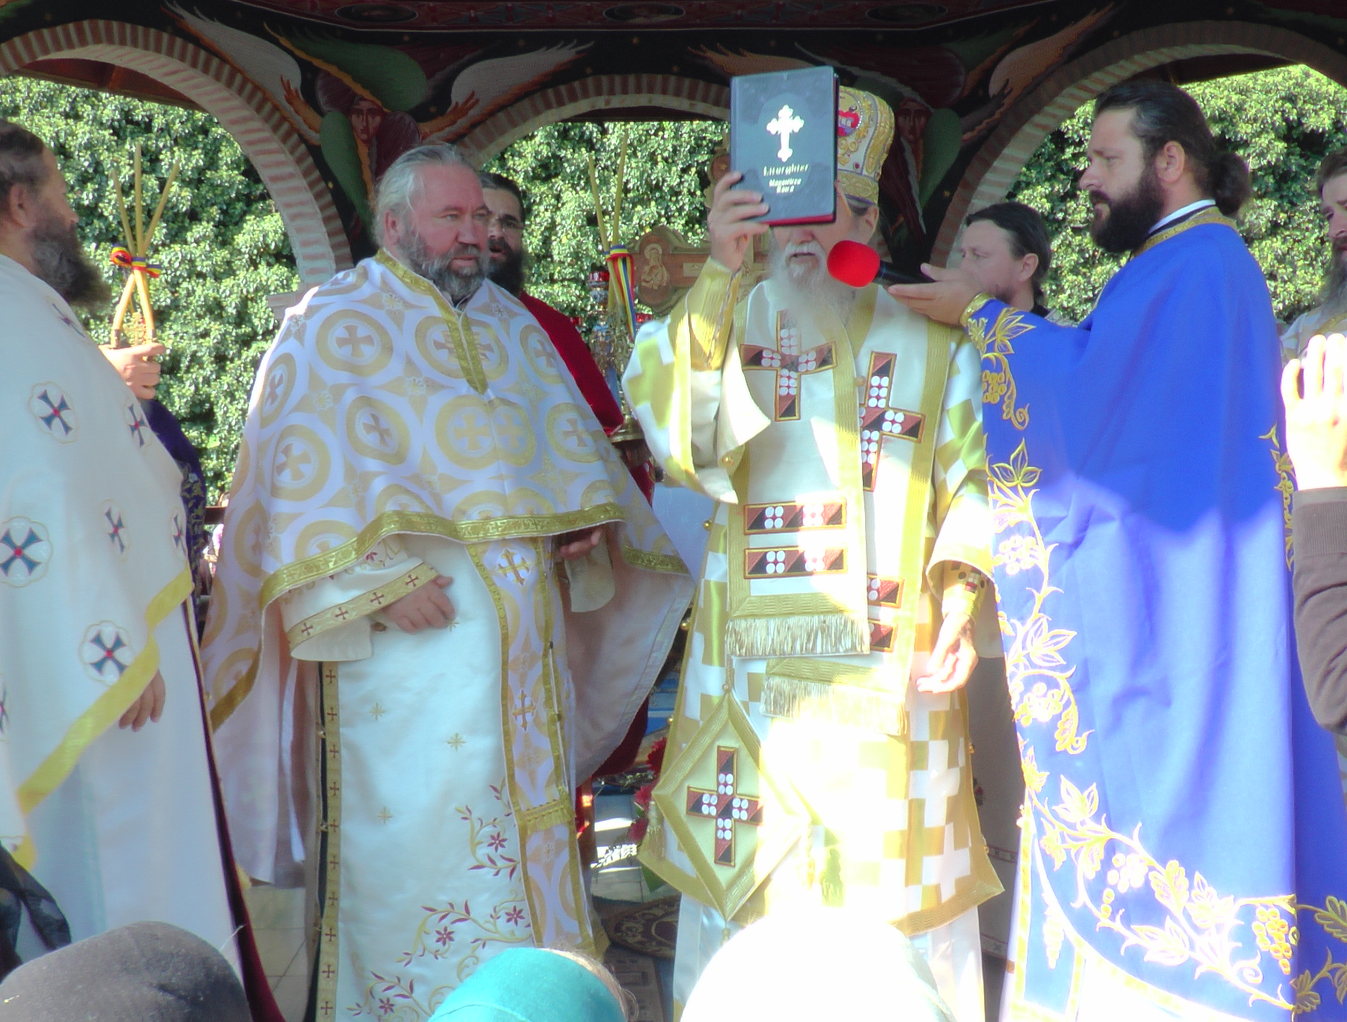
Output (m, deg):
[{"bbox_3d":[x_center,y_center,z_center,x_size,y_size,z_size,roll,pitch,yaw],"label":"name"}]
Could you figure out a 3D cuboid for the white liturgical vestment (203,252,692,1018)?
[{"bbox_3d":[-0.423,0.264,2.950,0.900,1.500,0.600,0,1,-22],"label":"white liturgical vestment"}]

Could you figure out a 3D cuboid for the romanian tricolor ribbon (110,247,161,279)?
[{"bbox_3d":[-1.096,-0.505,3.200,0.102,0.065,0.050,0,1,-8],"label":"romanian tricolor ribbon"}]

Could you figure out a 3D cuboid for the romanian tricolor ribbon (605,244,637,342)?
[{"bbox_3d":[-0.124,-0.513,3.700,0.073,0.235,0.050,0,1,-3],"label":"romanian tricolor ribbon"}]

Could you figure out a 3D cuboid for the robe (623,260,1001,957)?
[{"bbox_3d":[0.265,0.184,3.000,0.710,1.330,0.520,0,1,8],"label":"robe"}]

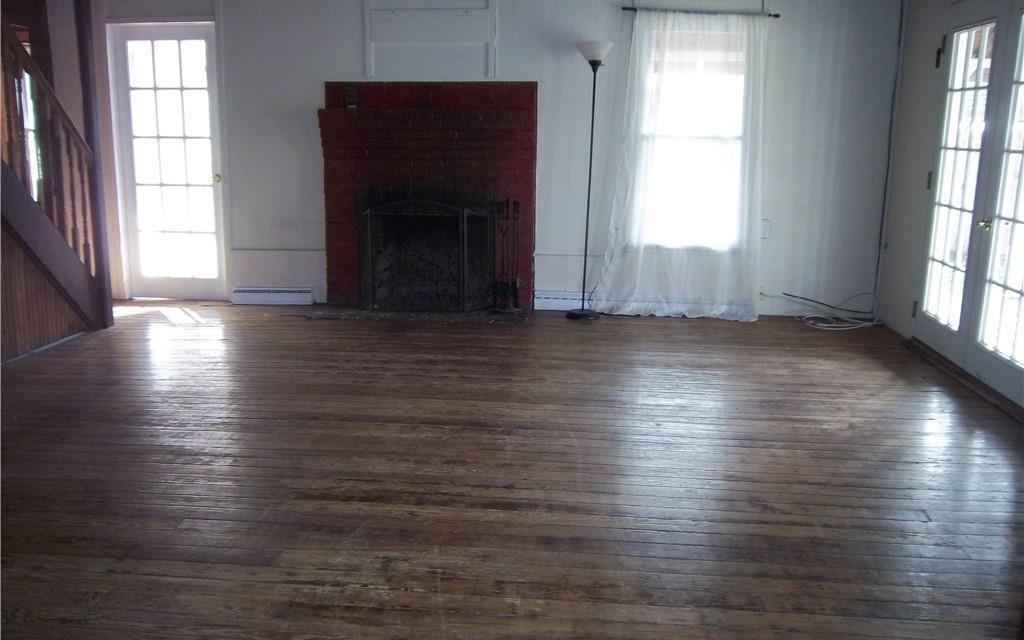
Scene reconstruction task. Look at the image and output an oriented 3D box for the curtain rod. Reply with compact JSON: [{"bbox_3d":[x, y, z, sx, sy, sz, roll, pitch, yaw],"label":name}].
[{"bbox_3d":[1.265,-2.059,5.547,1.043,0.040,0.070,5,13,5],"label":"curtain rod"}]

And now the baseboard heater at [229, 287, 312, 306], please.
[{"bbox_3d":[-1.760,-0.182,6.144,0.600,0.145,0.080,2,13,5],"label":"baseboard heater"}]

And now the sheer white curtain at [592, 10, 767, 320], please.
[{"bbox_3d":[1.168,-1.041,5.760,1.135,2.090,0.150,2,13,5],"label":"sheer white curtain"}]

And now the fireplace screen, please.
[{"bbox_3d":[-0.624,-0.472,5.977,0.940,0.820,0.240,2,13,5],"label":"fireplace screen"}]

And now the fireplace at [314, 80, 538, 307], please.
[{"bbox_3d":[-0.598,-0.881,5.987,1.540,1.615,0.220,2,13,5],"label":"fireplace"}]

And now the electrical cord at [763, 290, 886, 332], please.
[{"bbox_3d":[2.198,-0.070,5.788,0.770,0.215,0.330,2,13,5],"label":"electrical cord"}]

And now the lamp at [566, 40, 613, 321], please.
[{"bbox_3d":[0.527,-0.946,5.733,0.260,1.886,0.260,2,13,5],"label":"lamp"}]

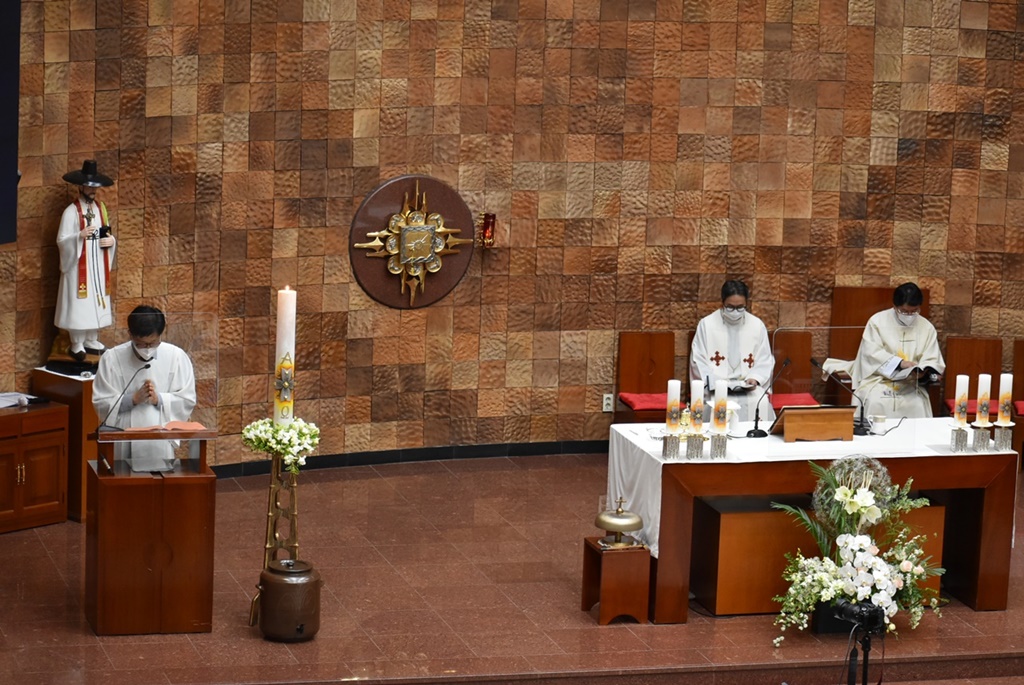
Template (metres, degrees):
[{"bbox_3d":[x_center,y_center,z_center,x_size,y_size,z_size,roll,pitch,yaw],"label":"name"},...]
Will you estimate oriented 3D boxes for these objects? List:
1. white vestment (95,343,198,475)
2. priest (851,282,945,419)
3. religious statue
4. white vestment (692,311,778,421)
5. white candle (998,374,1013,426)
[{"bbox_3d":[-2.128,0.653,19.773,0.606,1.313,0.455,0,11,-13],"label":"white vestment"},{"bbox_3d":[2.682,0.254,23.815,0.647,1.355,0.758,1,11,-6],"label":"priest"},{"bbox_3d":[-2.664,-0.507,21.393,0.380,1.250,0.350,-6,13,-38],"label":"religious statue"},{"bbox_3d":[1.520,0.291,23.466,0.580,1.040,0.620,0,11,-13],"label":"white vestment"},{"bbox_3d":[2.952,0.340,20.396,0.074,0.297,0.074,-1,12,-16],"label":"white candle"}]

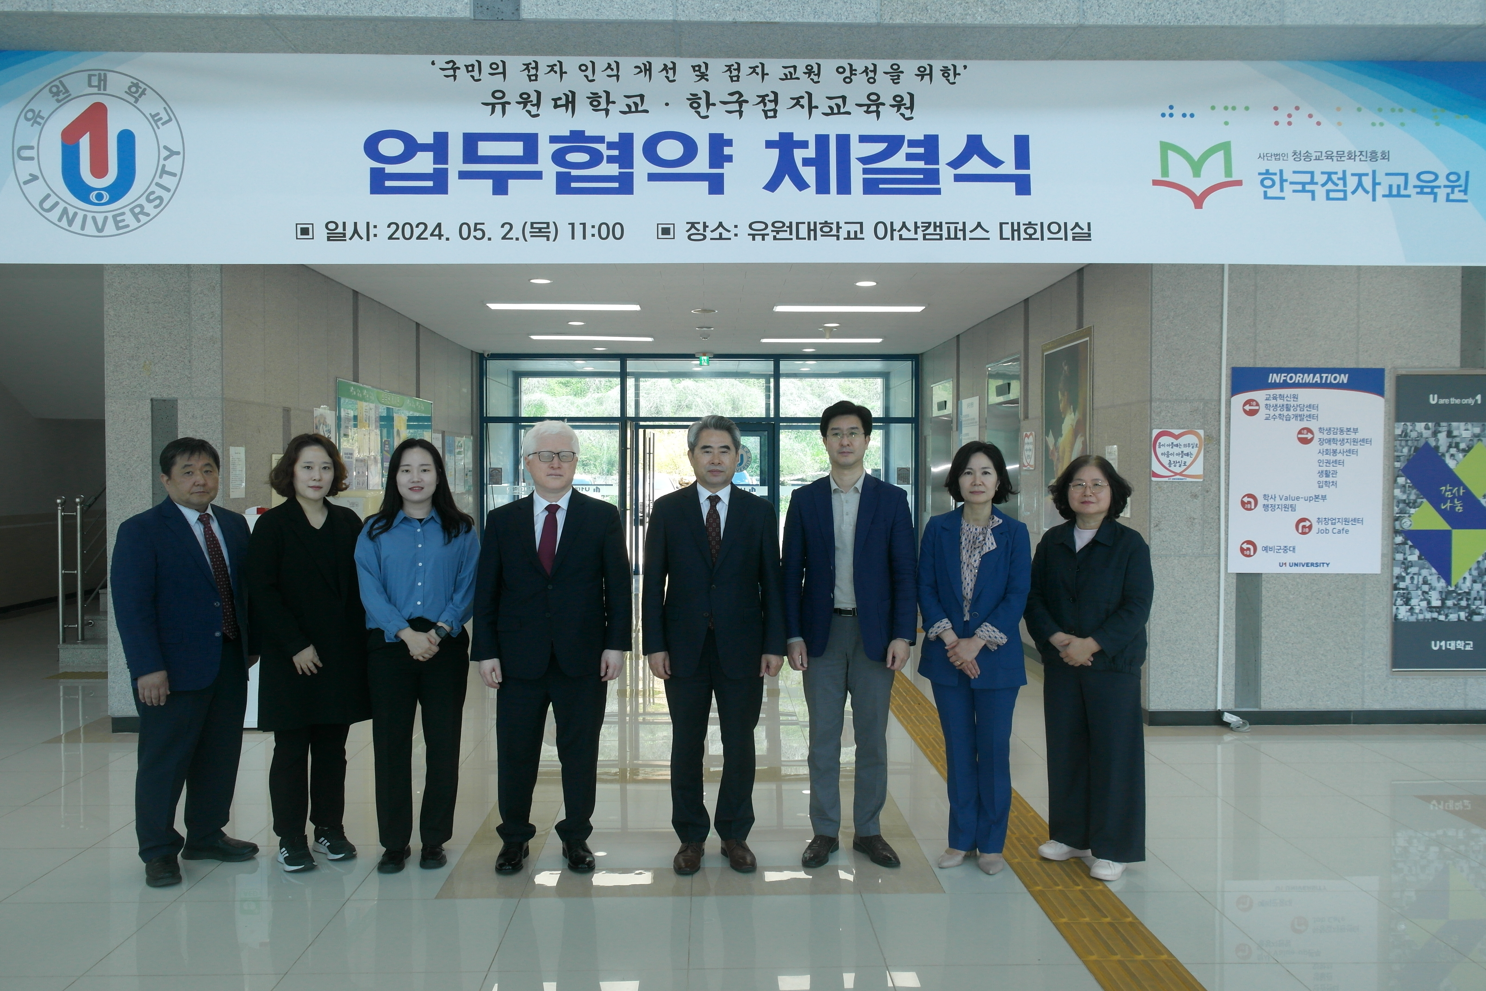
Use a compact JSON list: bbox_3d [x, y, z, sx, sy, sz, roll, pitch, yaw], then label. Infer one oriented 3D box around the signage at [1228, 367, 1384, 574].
[{"bbox_3d":[3.310,-0.142,6.530,0.910,1.200,0.030,0,1,-2],"label":"signage"}]

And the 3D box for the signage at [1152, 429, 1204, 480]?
[{"bbox_3d":[2.546,-0.233,6.510,0.302,0.299,0.015,0,1,-2],"label":"signage"}]

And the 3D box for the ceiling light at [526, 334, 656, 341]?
[{"bbox_3d":[-1.587,-1.665,11.720,1.280,0.060,0.200,0,1,-2],"label":"ceiling light"}]

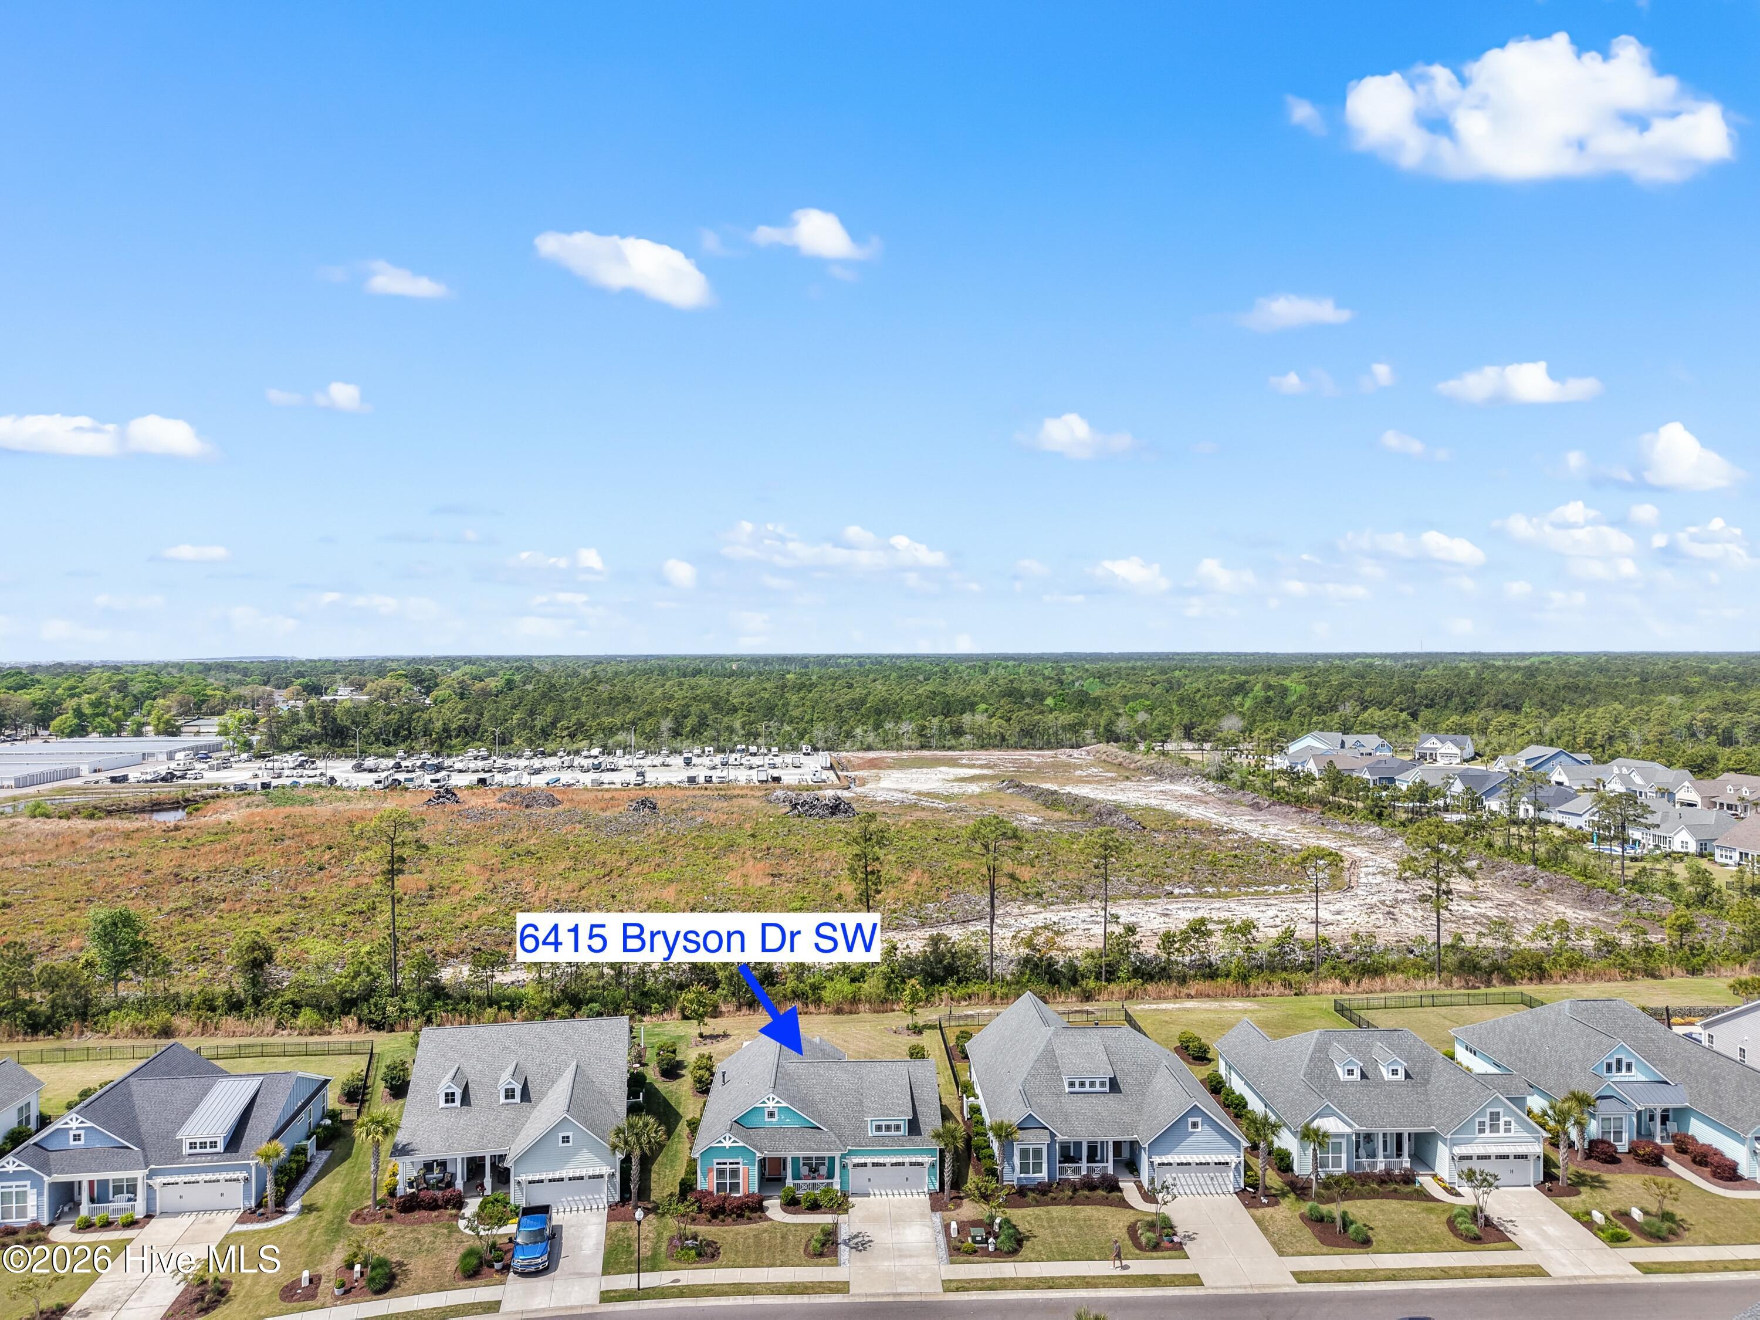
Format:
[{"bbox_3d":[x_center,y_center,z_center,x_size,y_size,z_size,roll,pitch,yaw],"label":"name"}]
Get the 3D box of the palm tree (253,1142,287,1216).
[{"bbox_3d":[-37.552,31.873,75.228,2.050,4.500,2.050,0,0,0],"label":"palm tree"}]

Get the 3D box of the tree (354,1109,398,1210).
[{"bbox_3d":[-31.237,31.185,75.898,2.730,6.000,2.730,0,0,0],"label":"tree"}]

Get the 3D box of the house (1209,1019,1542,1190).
[{"bbox_3d":[35.100,30.383,88.549,15.900,7.400,19.200,0,0,-2],"label":"house"}]

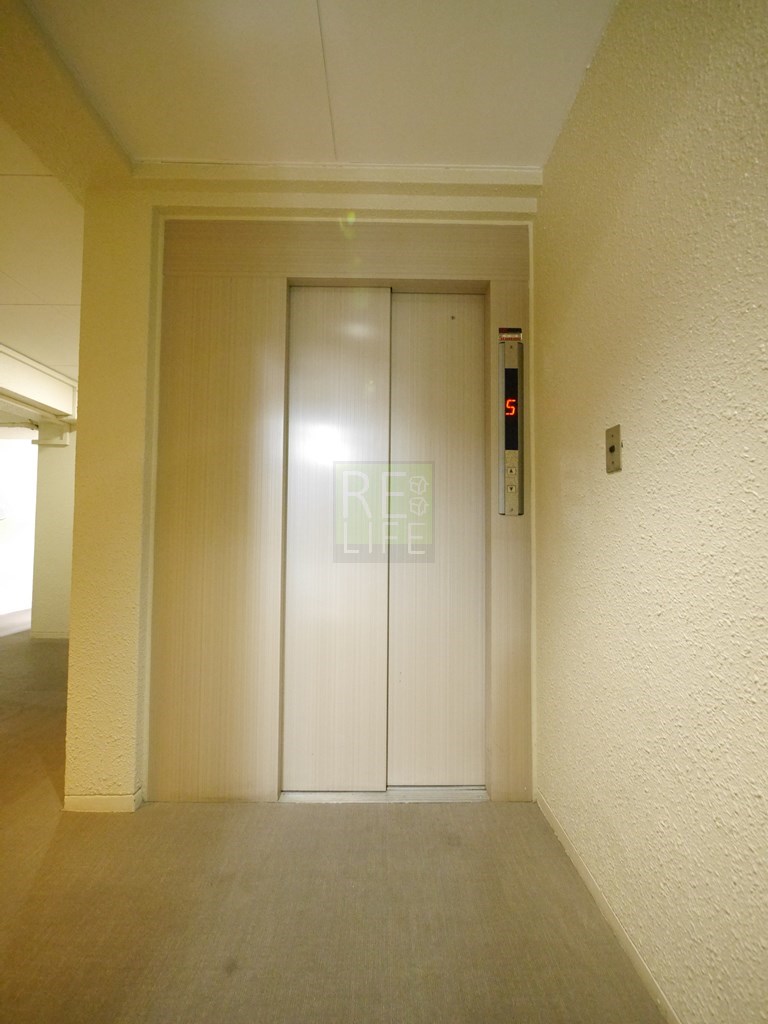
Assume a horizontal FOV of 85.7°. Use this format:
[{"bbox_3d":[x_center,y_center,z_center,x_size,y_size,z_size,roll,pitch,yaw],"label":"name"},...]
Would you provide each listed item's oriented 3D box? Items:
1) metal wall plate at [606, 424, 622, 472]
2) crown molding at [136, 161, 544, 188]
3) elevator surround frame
[{"bbox_3d":[0.605,-0.165,1.096,0.010,0.119,0.068,0,-2,-1],"label":"metal wall plate"},{"bbox_3d":[-0.171,-1.301,1.614,1.567,0.069,0.055,0,-2,-1],"label":"crown molding"},{"bbox_3d":[-0.156,-0.028,1.667,1.462,2.266,0.101,0,-2,-1],"label":"elevator surround frame"}]

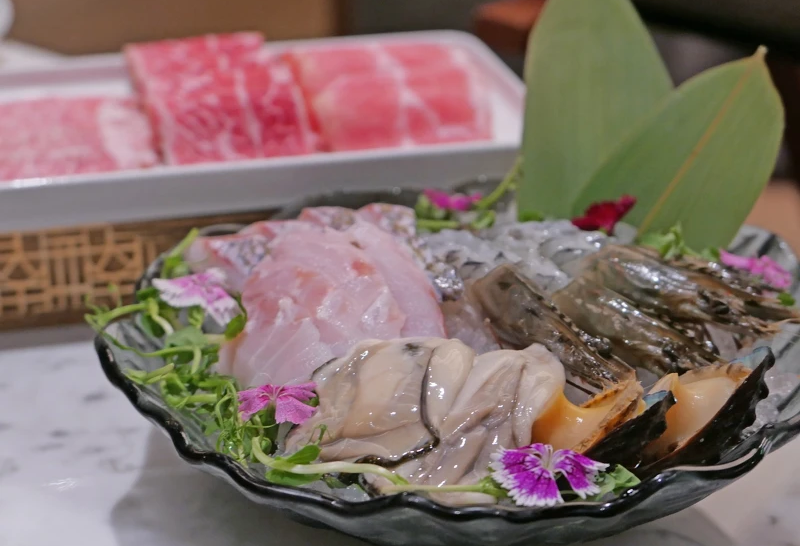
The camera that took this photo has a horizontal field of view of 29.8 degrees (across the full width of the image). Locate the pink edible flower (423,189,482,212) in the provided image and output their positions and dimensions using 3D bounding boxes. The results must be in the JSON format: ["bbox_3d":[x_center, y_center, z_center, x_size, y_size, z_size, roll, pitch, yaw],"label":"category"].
[{"bbox_3d":[0.022,-0.031,0.639,0.025,0.010,0.018,4,24,0],"label":"pink edible flower"}]

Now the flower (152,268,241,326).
[{"bbox_3d":[-0.074,0.009,0.548,0.030,0.010,0.023,14,28,-15],"label":"flower"}]

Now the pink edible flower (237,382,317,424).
[{"bbox_3d":[-0.039,0.041,0.478,0.025,0.010,0.019,-4,24,-5],"label":"pink edible flower"}]

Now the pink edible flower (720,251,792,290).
[{"bbox_3d":[0.135,-0.001,0.569,0.026,0.010,0.018,22,28,4],"label":"pink edible flower"}]

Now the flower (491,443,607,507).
[{"bbox_3d":[0.043,0.059,0.439,0.033,0.010,0.025,3,32,5],"label":"flower"}]

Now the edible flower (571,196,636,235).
[{"bbox_3d":[0.082,-0.023,0.601,0.024,0.010,0.018,-17,21,15],"label":"edible flower"}]

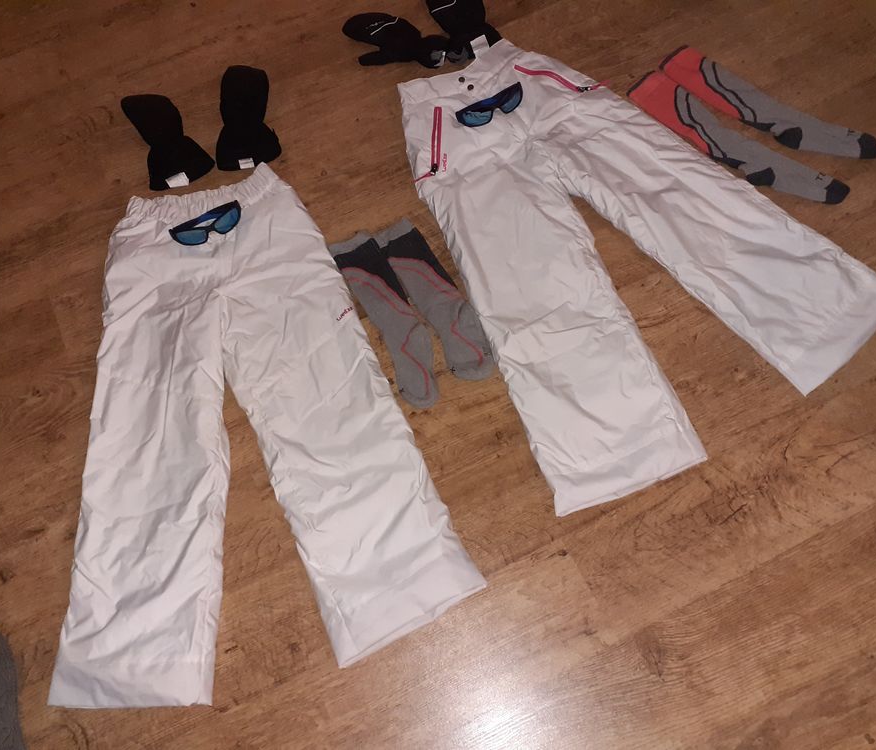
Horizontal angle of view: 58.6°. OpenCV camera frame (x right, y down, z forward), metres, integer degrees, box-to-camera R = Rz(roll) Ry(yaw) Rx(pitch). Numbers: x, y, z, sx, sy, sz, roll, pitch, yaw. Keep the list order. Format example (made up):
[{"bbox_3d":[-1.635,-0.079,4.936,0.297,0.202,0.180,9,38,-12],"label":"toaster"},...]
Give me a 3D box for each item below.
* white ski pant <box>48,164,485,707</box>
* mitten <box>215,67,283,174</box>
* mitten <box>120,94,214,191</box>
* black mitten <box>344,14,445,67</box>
[{"bbox_3d":[-0.316,0.031,1.206,0.606,0.060,0.868,-14,66,-2],"label":"white ski pant"},{"bbox_3d":[-0.357,-0.484,1.441,0.120,0.050,0.253,-11,66,0],"label":"mitten"},{"bbox_3d":[-0.503,-0.447,1.437,0.124,0.050,0.252,-24,67,-6],"label":"mitten"},{"bbox_3d":[-0.084,-0.637,1.487,0.219,0.050,0.137,12,68,10],"label":"black mitten"}]

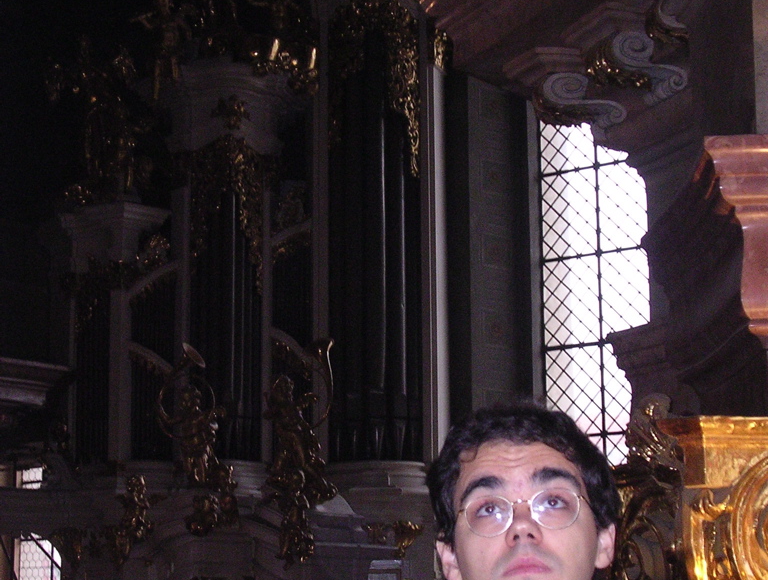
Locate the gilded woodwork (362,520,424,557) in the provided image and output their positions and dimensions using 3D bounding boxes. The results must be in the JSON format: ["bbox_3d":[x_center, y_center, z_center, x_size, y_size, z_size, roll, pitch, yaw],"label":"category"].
[{"bbox_3d":[0.082,2.479,17.700,0.580,0.360,0.320,0,-10,-5],"label":"gilded woodwork"}]

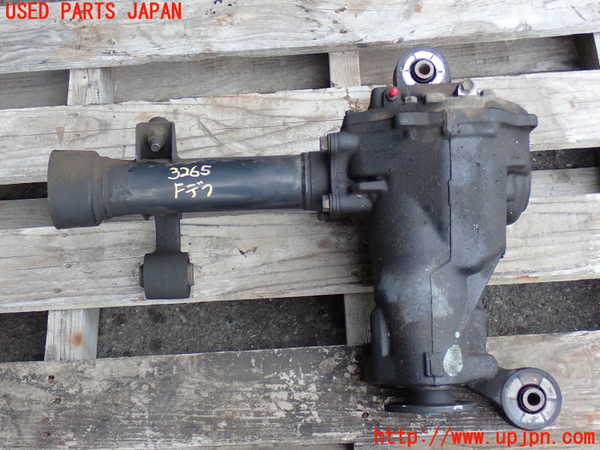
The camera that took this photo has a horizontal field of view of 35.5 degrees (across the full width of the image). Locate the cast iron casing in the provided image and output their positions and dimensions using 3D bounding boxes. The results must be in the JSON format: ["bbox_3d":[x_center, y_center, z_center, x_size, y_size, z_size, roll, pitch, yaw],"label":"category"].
[{"bbox_3d":[0.147,0.013,1.038,0.228,0.190,0.332,-2,72,6],"label":"cast iron casing"}]

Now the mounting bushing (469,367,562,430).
[{"bbox_3d":[0.225,0.186,0.988,0.092,0.050,0.063,-2,72,6],"label":"mounting bushing"}]

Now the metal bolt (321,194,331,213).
[{"bbox_3d":[0.029,-0.024,1.050,0.011,0.019,0.019,-2,72,6],"label":"metal bolt"}]

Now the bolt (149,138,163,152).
[{"bbox_3d":[-0.172,-0.095,1.115,0.015,0.015,0.020,0,37,0],"label":"bolt"}]

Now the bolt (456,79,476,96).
[{"bbox_3d":[0.193,-0.159,1.080,0.021,0.016,0.019,-1,72,3],"label":"bolt"}]

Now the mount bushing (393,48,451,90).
[{"bbox_3d":[0.148,-0.173,1.119,0.062,0.050,0.062,-2,72,6],"label":"mount bushing"}]

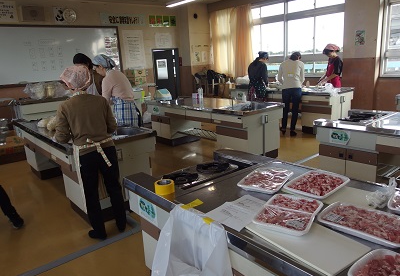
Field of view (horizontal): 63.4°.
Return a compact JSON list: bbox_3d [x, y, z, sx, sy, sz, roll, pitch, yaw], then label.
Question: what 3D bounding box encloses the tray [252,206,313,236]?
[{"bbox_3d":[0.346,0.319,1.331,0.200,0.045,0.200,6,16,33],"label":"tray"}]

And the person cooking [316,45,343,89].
[{"bbox_3d":[2.590,-1.035,6.443,0.480,1.580,0.460,-9,15,-23],"label":"person cooking"}]

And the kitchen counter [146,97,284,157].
[{"bbox_3d":[0.132,-0.205,5.326,0.859,0.776,2.409,-14,17,-38],"label":"kitchen counter"}]

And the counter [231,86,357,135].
[{"bbox_3d":[1.799,-0.641,6.721,0.859,0.776,2.409,-14,17,-38],"label":"counter"}]

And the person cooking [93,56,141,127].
[{"bbox_3d":[-1.029,-0.223,4.014,0.580,1.560,0.460,-10,15,-26],"label":"person cooking"}]

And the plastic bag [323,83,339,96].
[{"bbox_3d":[2.232,-0.830,5.533,0.240,0.200,0.270,-14,17,-38],"label":"plastic bag"}]

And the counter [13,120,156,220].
[{"bbox_3d":[-1.508,0.218,3.979,0.859,0.776,2.409,-14,17,-38],"label":"counter"}]

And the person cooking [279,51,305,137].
[{"bbox_3d":[1.664,-0.793,5.883,0.450,1.480,0.420,9,18,42],"label":"person cooking"}]

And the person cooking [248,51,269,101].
[{"bbox_3d":[1.161,-0.909,6.399,0.420,1.520,0.440,-13,17,-36],"label":"person cooking"}]

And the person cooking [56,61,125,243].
[{"bbox_3d":[-0.917,0.103,2.828,0.500,1.470,0.550,-14,17,-37],"label":"person cooking"}]

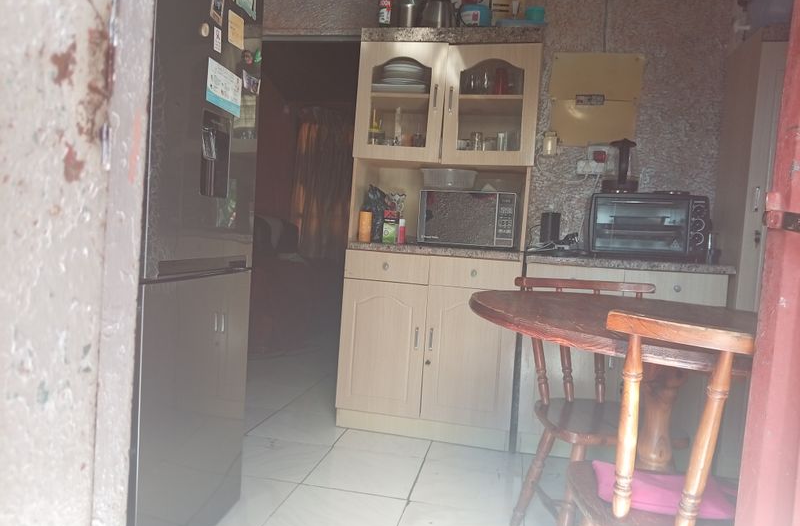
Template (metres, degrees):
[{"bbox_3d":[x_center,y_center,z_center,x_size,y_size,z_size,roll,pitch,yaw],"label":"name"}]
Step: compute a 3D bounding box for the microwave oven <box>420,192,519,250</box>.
[{"bbox_3d":[0.344,-0.202,2.855,0.440,0.257,0.350,4,2,11],"label":"microwave oven"}]

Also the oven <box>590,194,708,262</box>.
[{"bbox_3d":[1.121,-0.164,2.694,0.481,0.298,0.335,4,2,11],"label":"oven"}]

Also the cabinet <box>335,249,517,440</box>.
[{"bbox_3d":[0.163,0.388,2.882,0.811,0.860,0.465,4,2,11],"label":"cabinet"}]

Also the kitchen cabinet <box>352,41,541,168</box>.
[{"bbox_3d":[0.243,-0.731,2.813,0.824,0.533,0.428,4,2,11],"label":"kitchen cabinet"}]

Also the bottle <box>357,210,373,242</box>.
[{"bbox_3d":[-0.169,-0.176,2.806,0.064,0.156,0.064,4,2,0],"label":"bottle"}]

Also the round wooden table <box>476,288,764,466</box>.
[{"bbox_3d":[0.620,0.518,1.411,0.967,0.781,0.967,4,2,0],"label":"round wooden table"}]

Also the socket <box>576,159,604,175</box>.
[{"bbox_3d":[0.953,-0.479,2.891,0.126,0.068,0.042,4,2,11],"label":"socket"}]

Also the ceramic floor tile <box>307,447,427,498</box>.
[{"bbox_3d":[-0.130,0.824,2.273,0.400,0.010,0.400,4,2,11],"label":"ceramic floor tile"}]

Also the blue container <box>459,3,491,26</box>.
[{"bbox_3d":[0.357,-1.133,2.749,0.149,0.131,0.149,4,2,11],"label":"blue container"}]

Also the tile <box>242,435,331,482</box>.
[{"bbox_3d":[-0.527,0.803,2.378,0.406,0.010,0.406,4,2,11],"label":"tile"}]

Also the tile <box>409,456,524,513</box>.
[{"bbox_3d":[0.268,0.859,2.223,0.406,0.010,0.406,4,2,11],"label":"tile"}]

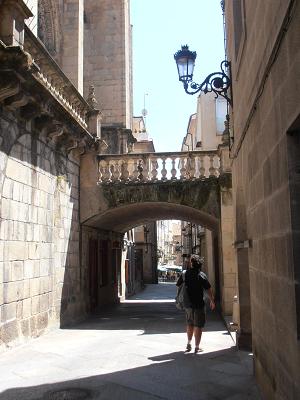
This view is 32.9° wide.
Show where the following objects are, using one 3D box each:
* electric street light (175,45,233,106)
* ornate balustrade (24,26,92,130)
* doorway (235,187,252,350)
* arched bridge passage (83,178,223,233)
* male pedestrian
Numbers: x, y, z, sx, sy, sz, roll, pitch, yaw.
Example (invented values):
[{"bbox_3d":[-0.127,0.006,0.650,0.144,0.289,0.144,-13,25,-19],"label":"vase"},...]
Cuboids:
[{"bbox_3d":[1.297,-3.048,12.481,1.400,1.560,0.530,-1,-6,6],"label":"electric street light"},{"bbox_3d":[-1.900,-2.258,11.125,0.320,0.850,4.900,-1,-6,6],"label":"ornate balustrade"},{"bbox_3d":[1.727,1.231,9.649,0.320,2.900,1.250,-1,-6,6],"label":"doorway"},{"bbox_3d":[0.298,0.336,16.704,3.850,1.250,6.000,-1,-6,6],"label":"arched bridge passage"},{"bbox_3d":[0.780,1.798,8.937,0.660,1.690,0.480,-1,-6,-2],"label":"male pedestrian"}]

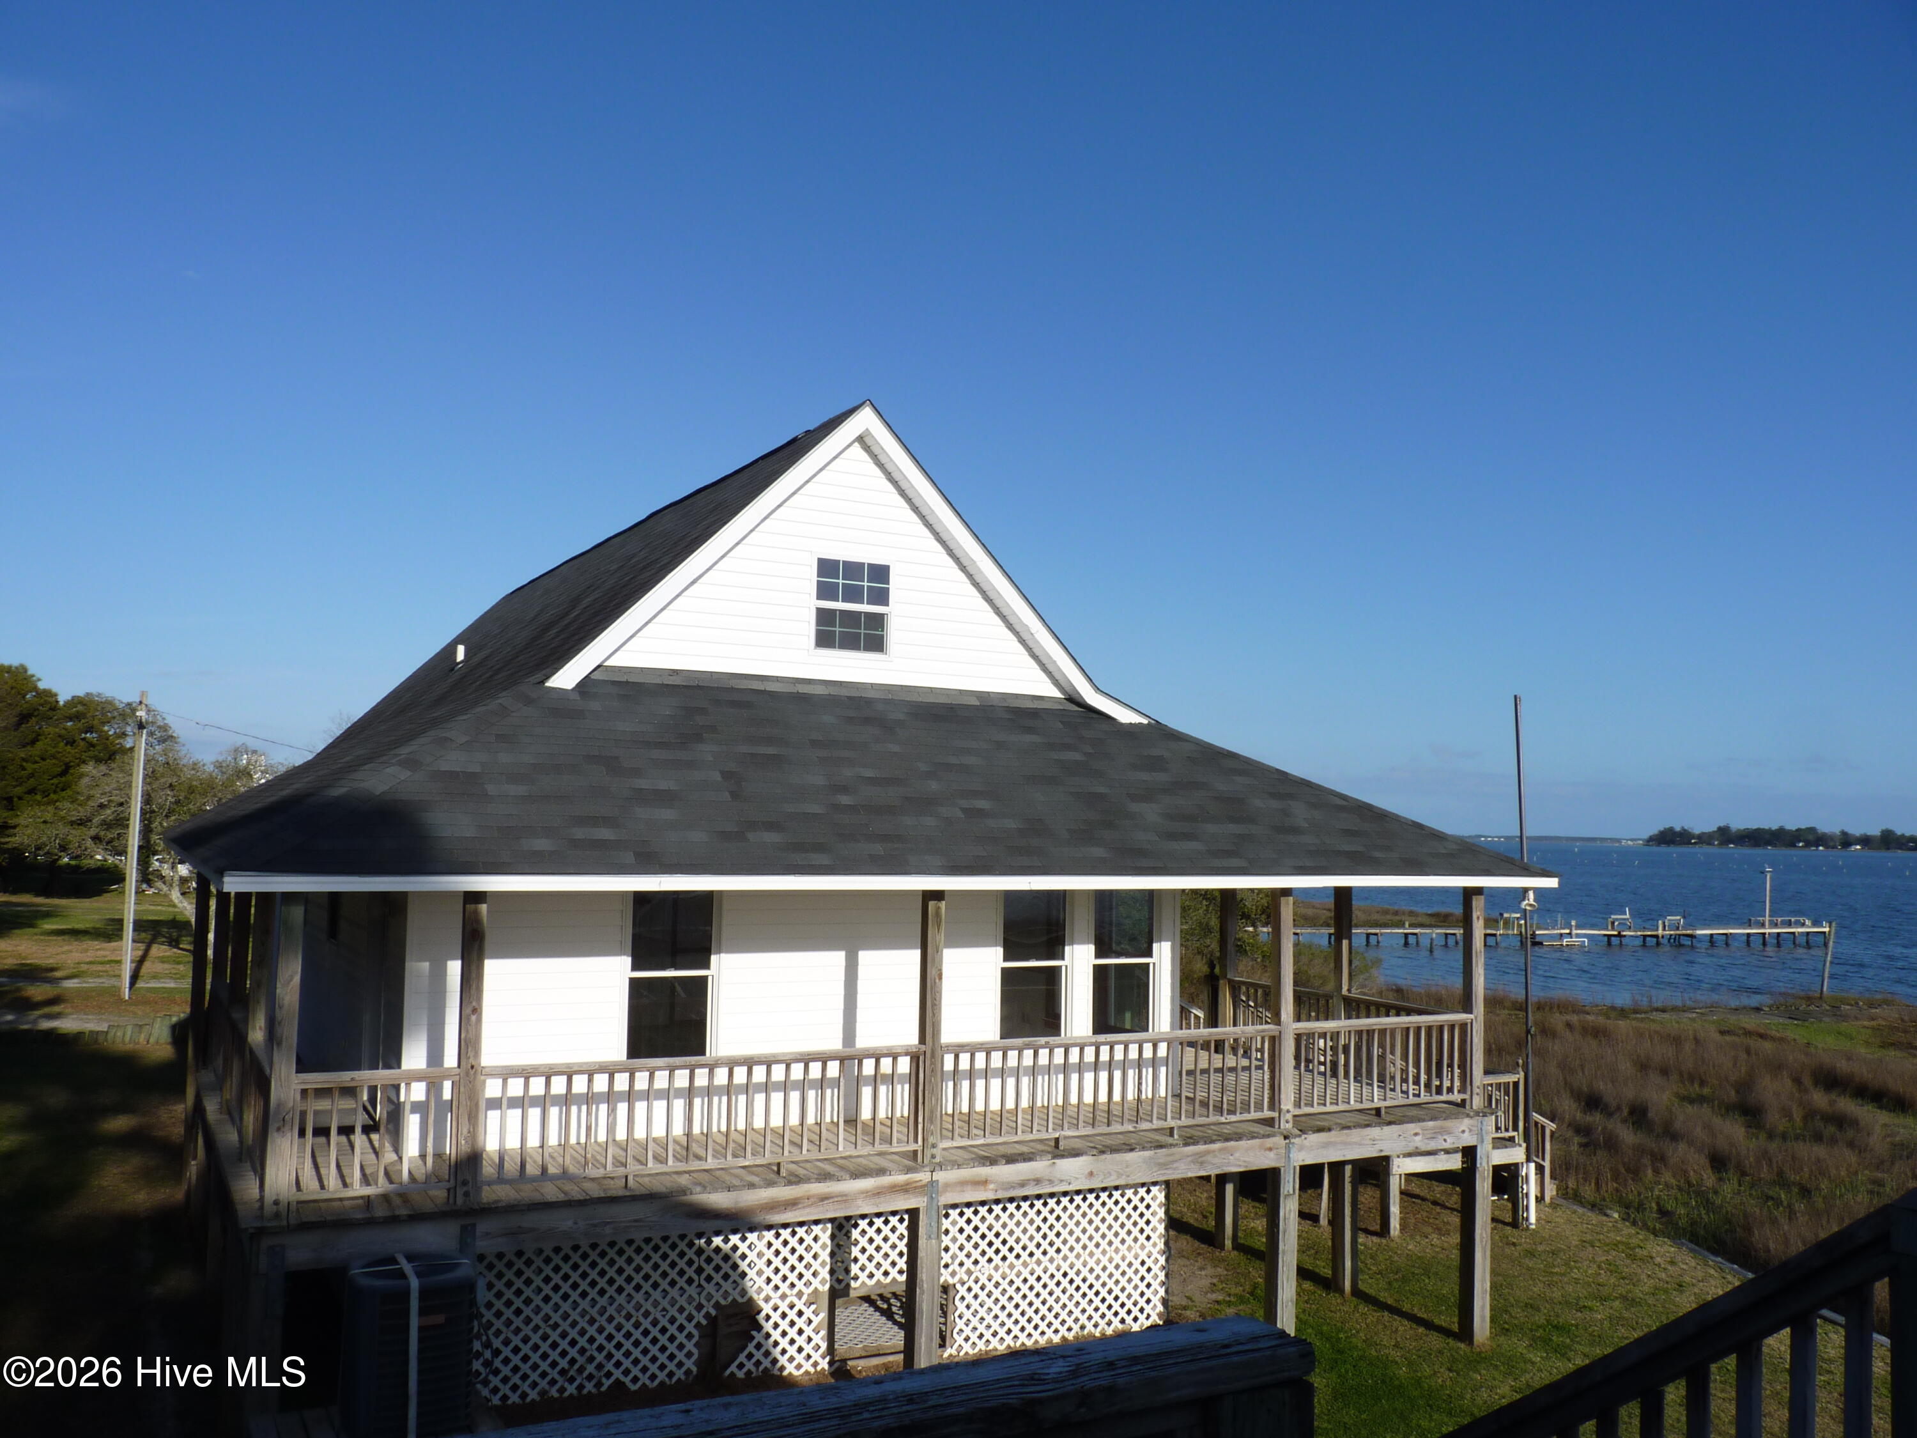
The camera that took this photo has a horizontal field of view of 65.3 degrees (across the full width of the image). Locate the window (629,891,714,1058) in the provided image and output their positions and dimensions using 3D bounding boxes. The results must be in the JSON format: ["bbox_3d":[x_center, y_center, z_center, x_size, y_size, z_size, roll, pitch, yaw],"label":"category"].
[{"bbox_3d":[-2.391,2.131,12.466,0.780,1.660,0.100,4,-5,-29],"label":"window"}]

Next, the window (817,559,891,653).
[{"bbox_3d":[-0.954,-1.005,13.471,0.790,0.880,0.100,4,-5,-29],"label":"window"}]

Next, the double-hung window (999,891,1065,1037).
[{"bbox_3d":[0.725,2.334,14.223,0.780,1.660,0.100,4,-5,-29],"label":"double-hung window"}]

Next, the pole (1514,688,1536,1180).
[{"bbox_3d":[7.226,3.034,19.070,0.120,6.650,0.120,4,-5,-29],"label":"pole"}]

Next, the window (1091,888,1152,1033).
[{"bbox_3d":[1.638,2.393,14.738,0.780,1.660,0.100,4,-5,-29],"label":"window"}]

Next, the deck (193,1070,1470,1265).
[{"bbox_3d":[-1.322,3.823,14.918,11.000,0.300,7.250,4,-5,-29],"label":"deck"}]

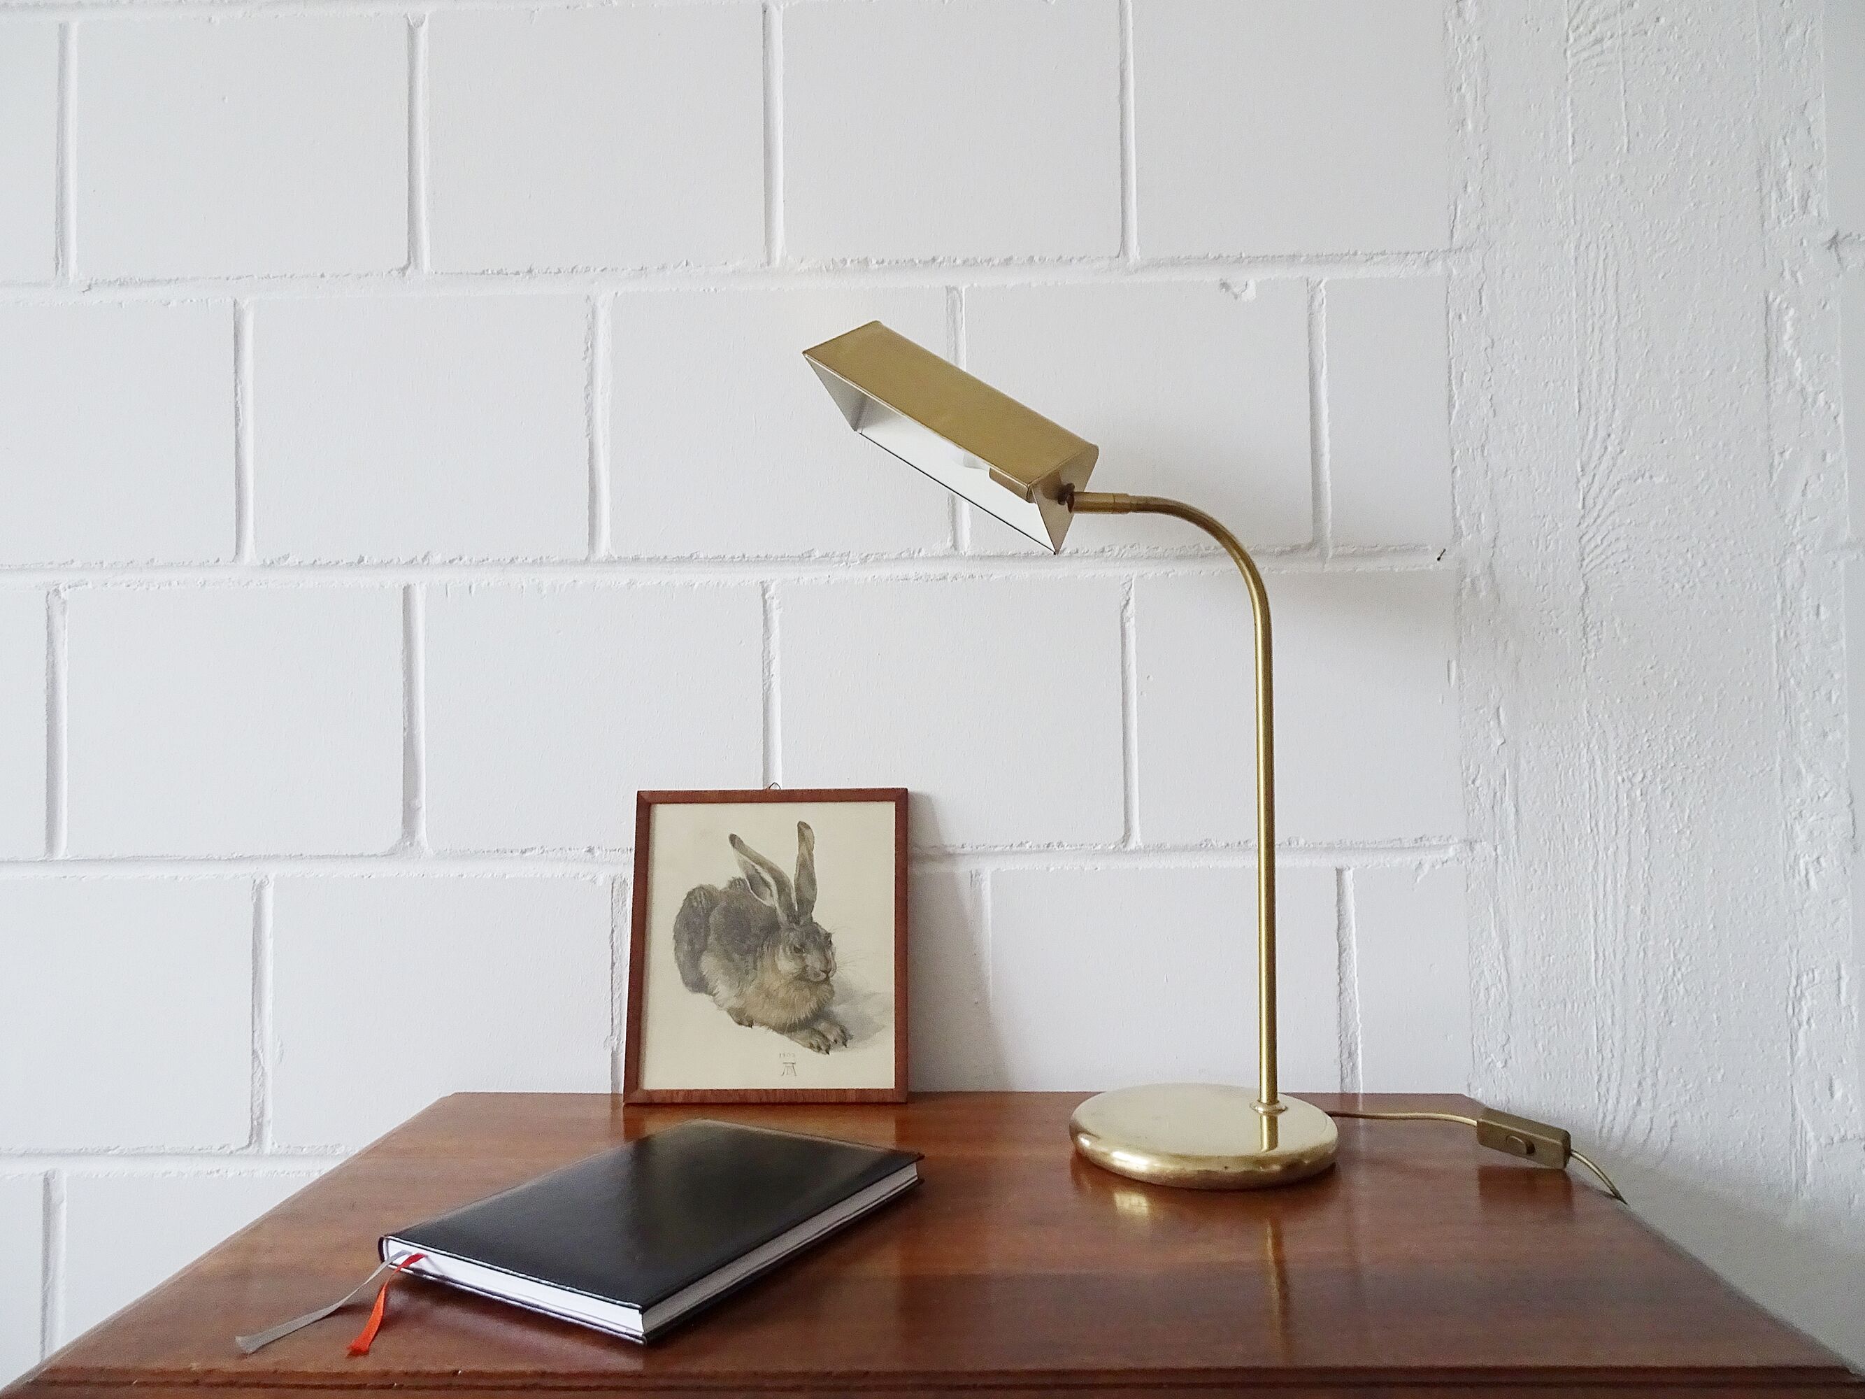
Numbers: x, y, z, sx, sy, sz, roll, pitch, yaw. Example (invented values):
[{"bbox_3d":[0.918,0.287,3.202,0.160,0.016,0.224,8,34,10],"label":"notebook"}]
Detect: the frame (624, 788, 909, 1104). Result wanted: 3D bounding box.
[{"bbox_3d":[-0.114,0.172,0.910,0.195,0.215,0.014,-1,-12,3],"label":"frame"}]

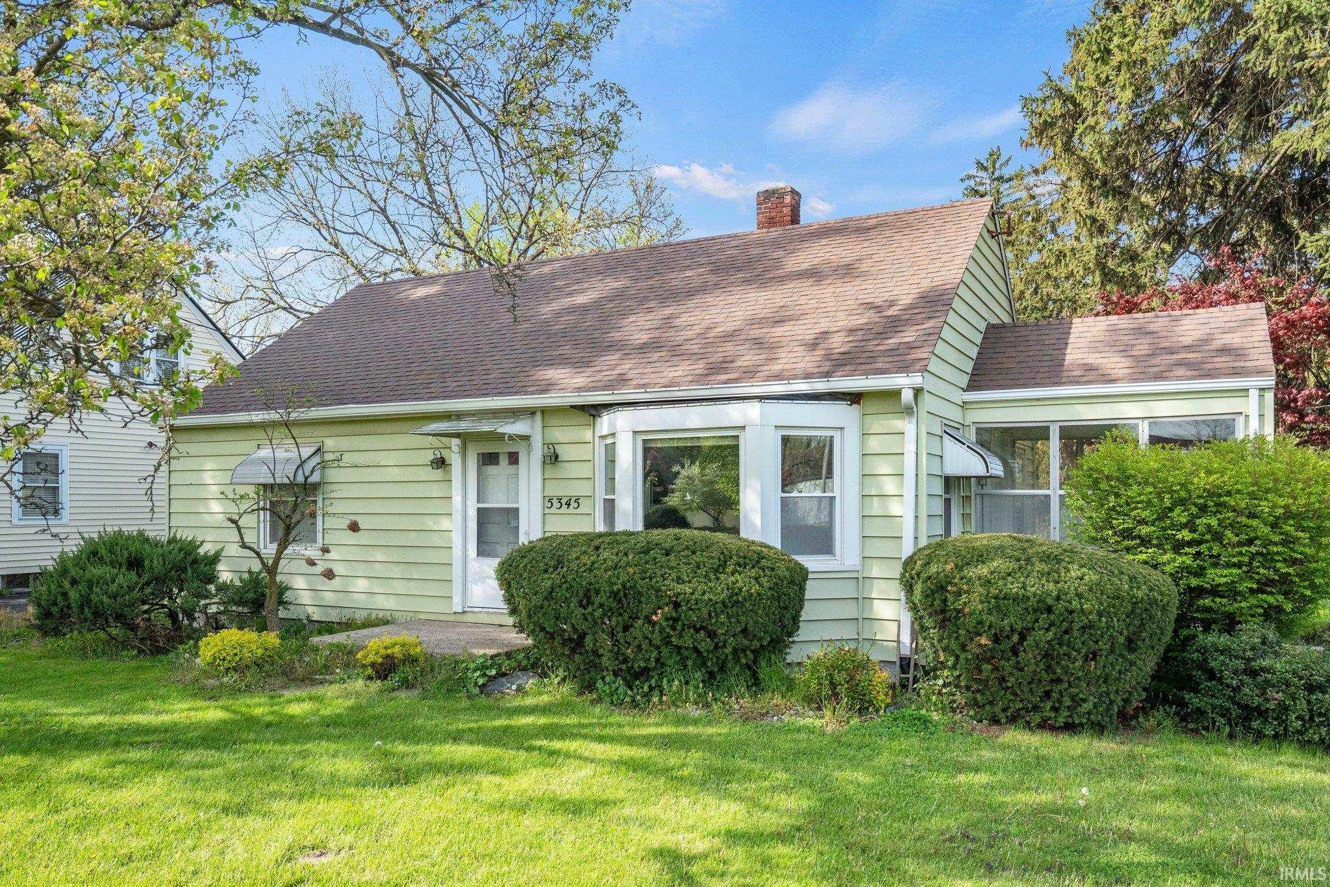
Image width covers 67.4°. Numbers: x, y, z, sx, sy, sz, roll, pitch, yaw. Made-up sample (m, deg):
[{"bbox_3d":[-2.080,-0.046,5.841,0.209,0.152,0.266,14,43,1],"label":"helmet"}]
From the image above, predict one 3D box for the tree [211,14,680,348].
[{"bbox_3d":[-5.990,-4.206,27.341,12.000,15.250,12.000,-2,-4,27],"label":"tree"}]

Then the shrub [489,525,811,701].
[{"bbox_3d":[-0.189,1.605,9.706,3.050,1.540,1.600,-2,-4,27],"label":"shrub"}]

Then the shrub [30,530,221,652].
[{"bbox_3d":[-6.979,1.837,12.982,2.300,1.420,2.000,-2,-4,27],"label":"shrub"}]

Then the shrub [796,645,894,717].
[{"bbox_3d":[1.623,2.073,8.912,0.850,0.560,0.800,-2,-4,27],"label":"shrub"}]

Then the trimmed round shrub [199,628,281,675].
[{"bbox_3d":[-4.686,2.227,11.075,0.800,0.450,0.750,0,-3,0],"label":"trimmed round shrub"}]

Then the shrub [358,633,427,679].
[{"bbox_3d":[-2.894,2.198,10.623,0.680,0.440,0.680,-2,-4,27],"label":"shrub"}]

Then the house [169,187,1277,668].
[{"bbox_3d":[0.825,-0.623,15.164,14.200,6.450,9.400,-2,-4,27],"label":"house"}]

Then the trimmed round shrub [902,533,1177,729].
[{"bbox_3d":[3.256,1.561,8.770,2.250,1.550,1.950,-2,-4,27],"label":"trimmed round shrub"}]

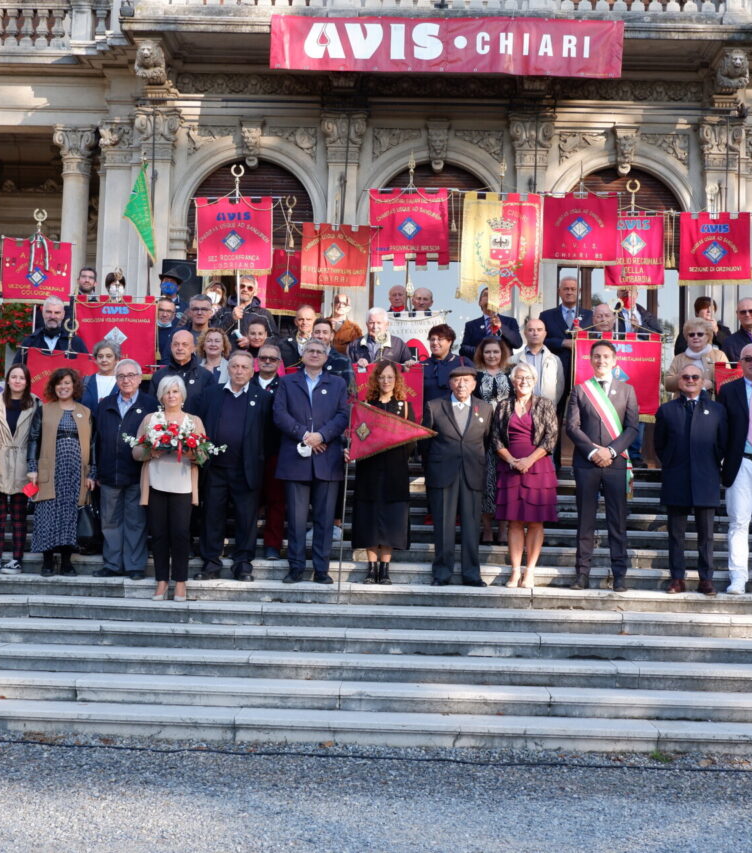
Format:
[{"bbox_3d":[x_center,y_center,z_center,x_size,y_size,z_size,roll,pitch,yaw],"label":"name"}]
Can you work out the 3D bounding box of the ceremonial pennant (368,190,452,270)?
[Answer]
[{"bbox_3d":[0.328,-1.926,12.513,0.790,0.840,0.080,1,-4,2],"label":"ceremonial pennant"}]

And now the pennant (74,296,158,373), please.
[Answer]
[{"bbox_3d":[-2.367,-0.800,11.628,0.770,0.780,0.080,1,-4,2],"label":"pennant"}]

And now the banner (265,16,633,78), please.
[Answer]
[{"bbox_3d":[0.822,-4.433,14.928,4.100,0.640,0.070,1,-4,2],"label":"banner"}]

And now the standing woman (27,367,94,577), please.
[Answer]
[{"bbox_3d":[-2.407,0.343,9.765,0.520,1.600,0.360,2,-4,-5],"label":"standing woman"}]

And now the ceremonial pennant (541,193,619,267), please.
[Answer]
[{"bbox_3d":[1.901,-1.831,11.957,0.720,0.680,0.060,1,-4,4],"label":"ceremonial pennant"}]

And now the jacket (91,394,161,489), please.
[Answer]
[{"bbox_3d":[-1.858,0.096,9.567,0.526,0.734,0.340,2,-4,-5],"label":"jacket"}]

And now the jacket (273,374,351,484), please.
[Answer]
[{"bbox_3d":[-0.486,-0.001,9.490,0.564,0.832,0.350,2,-4,-1],"label":"jacket"}]

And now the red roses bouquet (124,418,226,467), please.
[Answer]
[{"bbox_3d":[-1.431,0.103,9.134,0.720,0.370,0.340,2,-4,-3],"label":"red roses bouquet"}]

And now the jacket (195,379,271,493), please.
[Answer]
[{"bbox_3d":[-1.077,0.076,9.709,0.580,0.820,0.340,2,-4,-2],"label":"jacket"}]

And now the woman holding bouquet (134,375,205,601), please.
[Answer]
[{"bbox_3d":[-1.493,0.436,9.252,0.508,1.632,0.420,2,-4,-4],"label":"woman holding bouquet"}]

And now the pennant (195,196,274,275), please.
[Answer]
[{"bbox_3d":[-1.331,-1.787,12.038,0.760,0.740,0.060,2,-4,0],"label":"pennant"}]

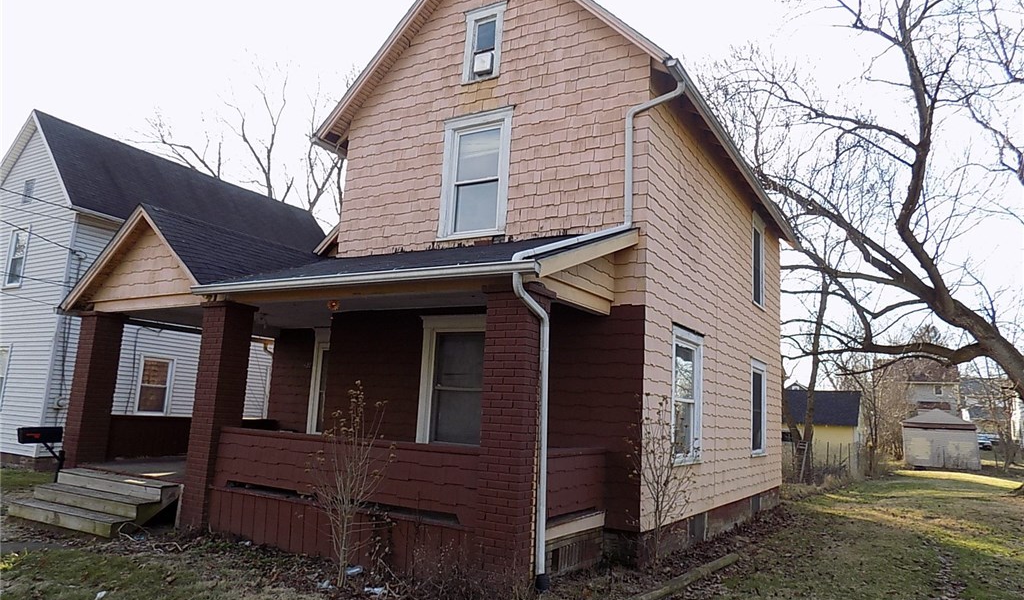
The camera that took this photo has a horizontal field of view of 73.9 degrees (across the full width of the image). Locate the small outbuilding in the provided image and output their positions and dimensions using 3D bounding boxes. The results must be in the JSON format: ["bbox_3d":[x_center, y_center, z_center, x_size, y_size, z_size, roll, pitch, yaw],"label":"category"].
[{"bbox_3d":[24.063,7.757,38.195,3.307,3.177,5.319,-3,-11,31],"label":"small outbuilding"}]

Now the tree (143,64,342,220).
[{"bbox_3d":[-13.055,-2.825,33.780,10.244,18.911,10.244,-3,-11,31],"label":"tree"}]

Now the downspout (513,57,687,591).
[{"bbox_3d":[0.911,-0.169,6.475,0.788,5.368,2.334,-3,-11,31],"label":"downspout"}]

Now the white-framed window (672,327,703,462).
[{"bbox_3d":[2.222,1.227,8.702,0.128,1.714,1.202,-3,-11,31],"label":"white-framed window"}]

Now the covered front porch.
[{"bbox_3d":[-2.416,0.812,8.457,7.535,3.891,2.610,-3,-11,31],"label":"covered front porch"}]

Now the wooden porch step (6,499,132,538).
[{"bbox_3d":[-5.092,2.506,7.822,2.236,0.148,0.276,-3,-11,31],"label":"wooden porch step"}]

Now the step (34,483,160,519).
[{"bbox_3d":[-4.961,2.406,8.066,2.216,0.153,0.276,-3,-11,31],"label":"step"}]

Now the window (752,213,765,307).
[{"bbox_3d":[4.652,-0.732,12.899,0.128,1.753,1.034,-3,-11,31],"label":"window"}]

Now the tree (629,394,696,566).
[{"bbox_3d":[1.553,1.872,7.024,0.729,1.714,0.729,-3,-11,31],"label":"tree"}]

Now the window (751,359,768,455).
[{"bbox_3d":[4.427,1.950,12.280,0.128,1.709,1.143,-3,-11,31],"label":"window"}]

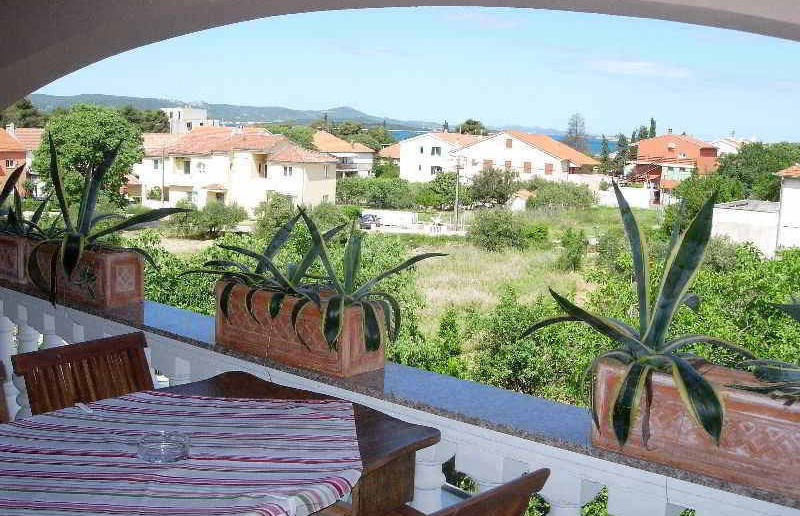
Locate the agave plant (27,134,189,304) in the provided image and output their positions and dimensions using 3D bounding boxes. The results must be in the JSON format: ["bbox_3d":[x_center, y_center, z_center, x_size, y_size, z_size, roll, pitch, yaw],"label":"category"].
[{"bbox_3d":[-1.080,-0.145,3.240,0.550,0.580,0.520,-1,9,-19],"label":"agave plant"}]

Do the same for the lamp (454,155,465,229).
[{"bbox_3d":[5.393,-6.026,79.493,0.700,6.900,0.700,2,8,0],"label":"lamp"}]

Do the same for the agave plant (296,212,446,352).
[{"bbox_3d":[-0.087,0.075,2.680,0.440,0.385,0.420,1,8,-3],"label":"agave plant"}]

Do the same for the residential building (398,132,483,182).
[{"bbox_3d":[7.839,-15.928,141.890,11.000,8.300,11.500,7,10,31],"label":"residential building"}]

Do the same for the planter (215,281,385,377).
[{"bbox_3d":[-0.337,0.213,2.859,0.608,0.217,0.180,8,11,40],"label":"planter"}]

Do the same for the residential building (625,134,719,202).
[{"bbox_3d":[39.665,-12.681,127.320,12.000,9.400,10.500,4,9,20],"label":"residential building"}]

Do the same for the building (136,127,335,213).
[{"bbox_3d":[-19.897,-10.649,107.363,21.500,8.800,10.000,4,9,20],"label":"building"}]

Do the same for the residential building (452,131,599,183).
[{"bbox_3d":[17.330,-12.108,116.861,17.000,8.700,12.000,6,9,25],"label":"residential building"}]

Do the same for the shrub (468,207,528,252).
[{"bbox_3d":[7.622,-2.267,67.265,4.500,3.200,4.200,3,8,6],"label":"shrub"}]

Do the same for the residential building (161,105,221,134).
[{"bbox_3d":[-57.218,-35.023,242.082,10.000,12.500,14.000,7,10,32],"label":"residential building"}]

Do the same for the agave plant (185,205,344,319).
[{"bbox_3d":[-0.439,0.024,2.847,0.480,0.335,0.420,0,8,-7],"label":"agave plant"}]

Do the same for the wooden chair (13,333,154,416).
[{"bbox_3d":[-0.797,0.733,2.616,0.530,0.880,0.453,9,11,41],"label":"wooden chair"}]

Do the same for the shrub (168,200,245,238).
[{"bbox_3d":[-15.486,-3.353,70.280,6.300,3.000,4.800,0,9,-13],"label":"shrub"}]

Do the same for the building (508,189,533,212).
[{"bbox_3d":[14.760,-6.769,106.312,3.000,2.600,3.000,3,9,15],"label":"building"}]

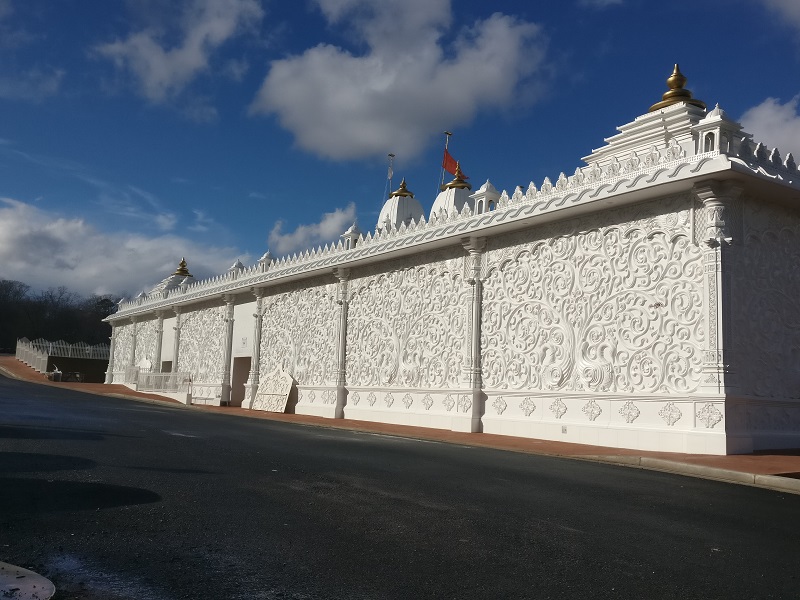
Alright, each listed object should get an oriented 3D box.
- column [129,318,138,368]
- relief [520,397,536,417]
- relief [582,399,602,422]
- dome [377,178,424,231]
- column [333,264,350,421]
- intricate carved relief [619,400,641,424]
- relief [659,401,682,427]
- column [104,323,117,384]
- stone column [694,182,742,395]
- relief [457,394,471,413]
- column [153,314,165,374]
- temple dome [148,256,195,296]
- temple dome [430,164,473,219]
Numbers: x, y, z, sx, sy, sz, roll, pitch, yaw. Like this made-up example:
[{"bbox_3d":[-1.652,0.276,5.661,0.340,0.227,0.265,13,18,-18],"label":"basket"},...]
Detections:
[{"bbox_3d":[-22.949,4.501,55.090,0.520,5.920,0.780,9,-11,-37],"label":"column"},{"bbox_3d":[4.050,3.379,20.434,0.060,0.620,0.650,9,-11,-37],"label":"relief"},{"bbox_3d":[5.522,3.177,18.562,0.060,0.620,0.650,9,-11,-37],"label":"relief"},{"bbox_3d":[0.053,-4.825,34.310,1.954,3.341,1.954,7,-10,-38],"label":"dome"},{"bbox_3d":[-2.745,1.918,29.357,0.520,6.752,0.780,9,-11,-37],"label":"column"},{"bbox_3d":[6.259,3.065,17.628,0.060,0.620,0.650,9,-11,-37],"label":"intricate carved relief"},{"bbox_3d":[6.988,2.955,16.702,0.060,0.620,0.650,9,-11,-37],"label":"relief"},{"bbox_3d":[-22.779,4.140,50.729,0.500,4.812,0.500,7,-10,-38],"label":"column"},{"bbox_3d":[6.761,-0.276,13.834,0.650,4.557,0.600,7,-10,-38],"label":"stone column"},{"bbox_3d":[1.882,3.071,19.205,0.070,0.498,0.554,7,-10,-38],"label":"relief"},{"bbox_3d":[-18.684,4.184,49.611,0.520,6.560,0.780,9,-11,-37],"label":"column"},{"bbox_3d":[-17.201,-1.825,50.253,3.293,3.027,3.293,7,-10,-38],"label":"temple dome"},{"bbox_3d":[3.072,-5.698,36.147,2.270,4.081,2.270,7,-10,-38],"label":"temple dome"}]

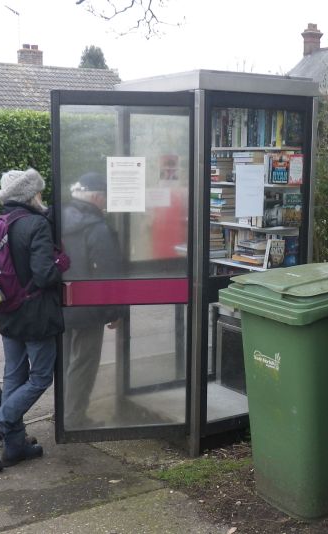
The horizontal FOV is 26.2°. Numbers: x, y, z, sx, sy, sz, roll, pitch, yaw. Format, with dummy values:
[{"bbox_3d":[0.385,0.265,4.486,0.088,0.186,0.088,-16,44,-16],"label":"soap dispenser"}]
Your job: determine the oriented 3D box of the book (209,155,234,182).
[{"bbox_3d":[0.372,-0.641,4.697,0.140,0.180,0.200,-4,9,-29],"label":"book"}]

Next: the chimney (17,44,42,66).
[{"bbox_3d":[-4.803,-7.609,25.371,0.820,0.800,0.470,-5,10,-31],"label":"chimney"}]

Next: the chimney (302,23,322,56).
[{"bbox_3d":[6.459,-9.962,30.881,0.640,1.450,0.660,-6,11,-38],"label":"chimney"}]

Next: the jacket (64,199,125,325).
[{"bbox_3d":[-0.473,-0.022,4.363,0.340,0.770,0.480,-5,10,-32],"label":"jacket"}]

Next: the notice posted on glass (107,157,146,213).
[{"bbox_3d":[-0.202,-0.444,3.805,0.208,0.296,0.004,-1,8,-8],"label":"notice posted on glass"}]

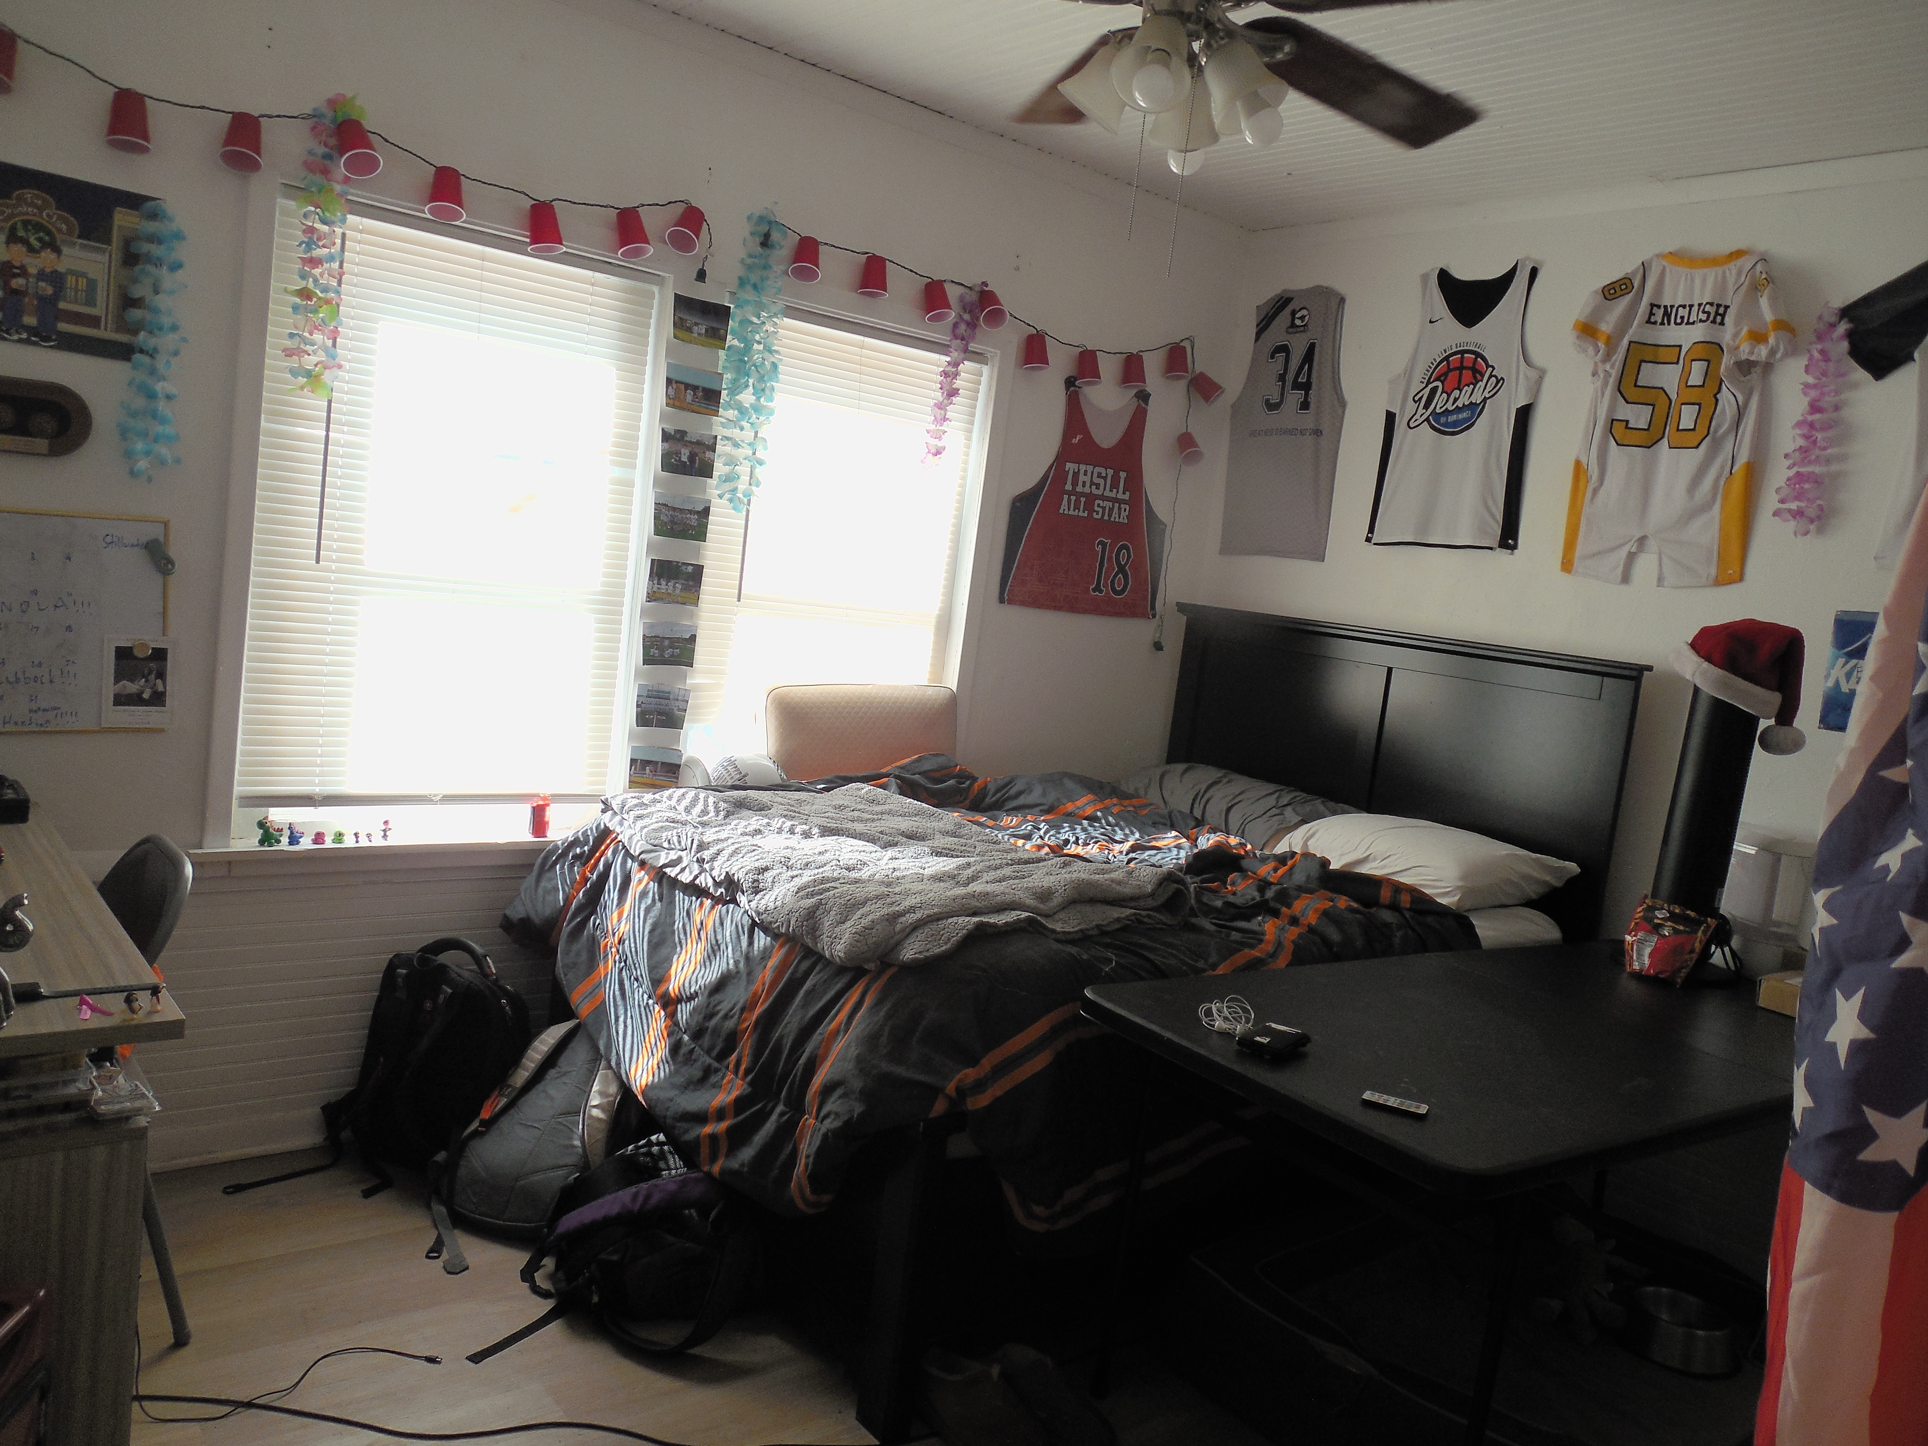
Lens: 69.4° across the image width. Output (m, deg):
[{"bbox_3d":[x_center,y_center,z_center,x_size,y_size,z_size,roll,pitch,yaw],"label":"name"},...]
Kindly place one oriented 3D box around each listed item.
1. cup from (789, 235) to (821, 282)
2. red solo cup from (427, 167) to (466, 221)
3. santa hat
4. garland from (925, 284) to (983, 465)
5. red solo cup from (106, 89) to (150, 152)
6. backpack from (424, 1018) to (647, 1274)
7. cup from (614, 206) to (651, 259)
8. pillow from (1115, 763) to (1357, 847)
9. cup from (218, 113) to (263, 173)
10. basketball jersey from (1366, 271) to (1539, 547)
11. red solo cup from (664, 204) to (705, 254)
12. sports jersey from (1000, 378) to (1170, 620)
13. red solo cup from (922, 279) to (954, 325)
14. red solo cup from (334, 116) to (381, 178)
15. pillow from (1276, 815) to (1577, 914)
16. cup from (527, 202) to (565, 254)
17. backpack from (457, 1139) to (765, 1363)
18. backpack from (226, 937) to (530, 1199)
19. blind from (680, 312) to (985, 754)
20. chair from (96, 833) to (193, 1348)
[{"bbox_3d":[-0.380,-1.127,3.375,0.077,0.091,0.077,5,-17,1],"label":"cup"},{"bbox_3d":[-1.056,-1.082,2.845,0.077,0.091,0.077,-1,-11,0],"label":"red solo cup"},{"bbox_3d":[1.703,-0.078,3.066,0.300,0.300,0.230,11,8,29],"label":"santa hat"},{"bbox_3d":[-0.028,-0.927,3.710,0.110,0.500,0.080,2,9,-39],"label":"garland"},{"bbox_3d":[-1.500,-1.081,2.498,0.077,0.091,0.077,1,2,-39],"label":"red solo cup"},{"bbox_3d":[-0.830,0.802,2.869,0.300,0.480,0.200,18,-9,15],"label":"backpack"},{"bbox_3d":[-0.750,-1.109,3.149,0.085,0.108,0.085,-13,-4,-1],"label":"cup"},{"bbox_3d":[0.723,0.248,4.153,0.450,0.180,0.670,1,9,-40],"label":"pillow"},{"bbox_3d":[-1.362,-1.103,2.635,0.085,0.108,0.085,-2,-15,0],"label":"cup"},{"bbox_3d":[1.338,-0.850,3.751,0.050,0.770,0.480,2,9,-39],"label":"basketball jersey"},{"bbox_3d":[-0.637,-1.149,3.236,0.085,0.108,0.085,11,-32,7],"label":"red solo cup"},{"bbox_3d":[0.396,-0.660,4.135,0.650,0.660,0.040,2,9,-39],"label":"sports jersey"},{"bbox_3d":[-0.069,-1.099,3.627,0.077,0.091,0.077,-10,-9,-2],"label":"red solo cup"},{"bbox_3d":[-1.254,-1.194,2.879,0.087,0.112,0.087,-7,-18,-43],"label":"red solo cup"},{"bbox_3d":[1.153,0.351,3.597,0.460,0.180,0.680,1,9,-40],"label":"pillow"},{"bbox_3d":[-0.947,-1.121,3.150,0.087,0.112,0.087,-5,5,0],"label":"cup"},{"bbox_3d":[-0.571,0.951,2.651,0.440,0.280,0.260,7,7,-1],"label":"backpack"},{"bbox_3d":[-1.113,0.734,3.087,0.310,0.480,0.220,10,2,24],"label":"backpack"},{"bbox_3d":[-0.323,-0.460,3.643,0.810,1.100,0.050,2,9,-39],"label":"blind"},{"bbox_3d":[-1.592,0.606,2.306,0.490,0.800,0.450,0,9,-44],"label":"chair"}]

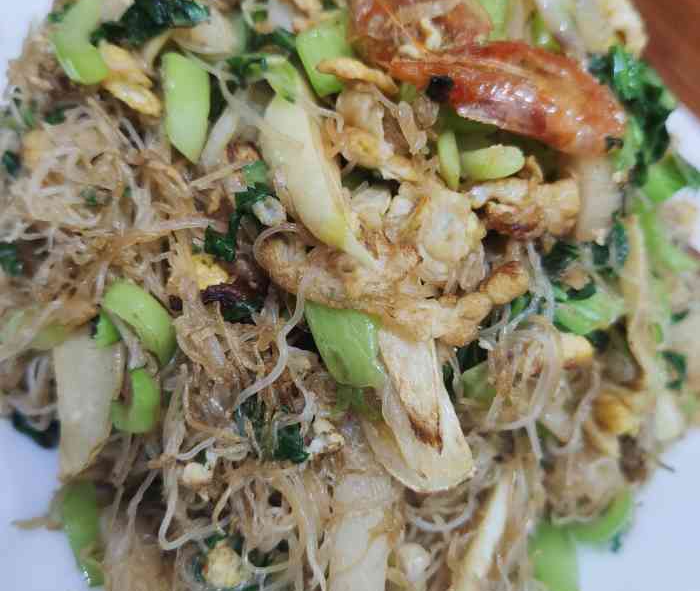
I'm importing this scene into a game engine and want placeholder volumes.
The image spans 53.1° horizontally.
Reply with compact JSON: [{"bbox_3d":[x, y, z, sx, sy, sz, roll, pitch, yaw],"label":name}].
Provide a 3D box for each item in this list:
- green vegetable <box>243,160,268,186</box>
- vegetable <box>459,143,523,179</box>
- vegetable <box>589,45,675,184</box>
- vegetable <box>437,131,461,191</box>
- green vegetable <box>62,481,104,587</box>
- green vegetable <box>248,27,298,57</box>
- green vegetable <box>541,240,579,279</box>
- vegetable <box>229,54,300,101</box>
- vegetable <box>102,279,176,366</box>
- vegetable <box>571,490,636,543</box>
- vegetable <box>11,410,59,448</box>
[{"bbox_3d":[-0.018,-0.024,0.137,0.004,0.005,0.005,0,87,-1],"label":"green vegetable"},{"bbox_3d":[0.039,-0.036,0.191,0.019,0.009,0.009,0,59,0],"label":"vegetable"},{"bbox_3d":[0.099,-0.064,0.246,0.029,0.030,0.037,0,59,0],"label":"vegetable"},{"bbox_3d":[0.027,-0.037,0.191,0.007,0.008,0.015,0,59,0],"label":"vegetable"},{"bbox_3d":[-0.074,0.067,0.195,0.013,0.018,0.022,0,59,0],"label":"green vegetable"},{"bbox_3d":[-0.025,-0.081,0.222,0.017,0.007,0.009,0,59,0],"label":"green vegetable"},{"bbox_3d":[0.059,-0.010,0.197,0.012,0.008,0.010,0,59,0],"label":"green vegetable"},{"bbox_3d":[-0.018,-0.044,0.146,0.015,0.008,0.007,24,85,0],"label":"vegetable"},{"bbox_3d":[-0.042,0.005,0.142,0.008,0.012,0.017,-41,90,3],"label":"vegetable"},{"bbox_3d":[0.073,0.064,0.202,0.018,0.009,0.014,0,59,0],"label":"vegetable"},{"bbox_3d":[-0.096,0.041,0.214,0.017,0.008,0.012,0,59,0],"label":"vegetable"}]

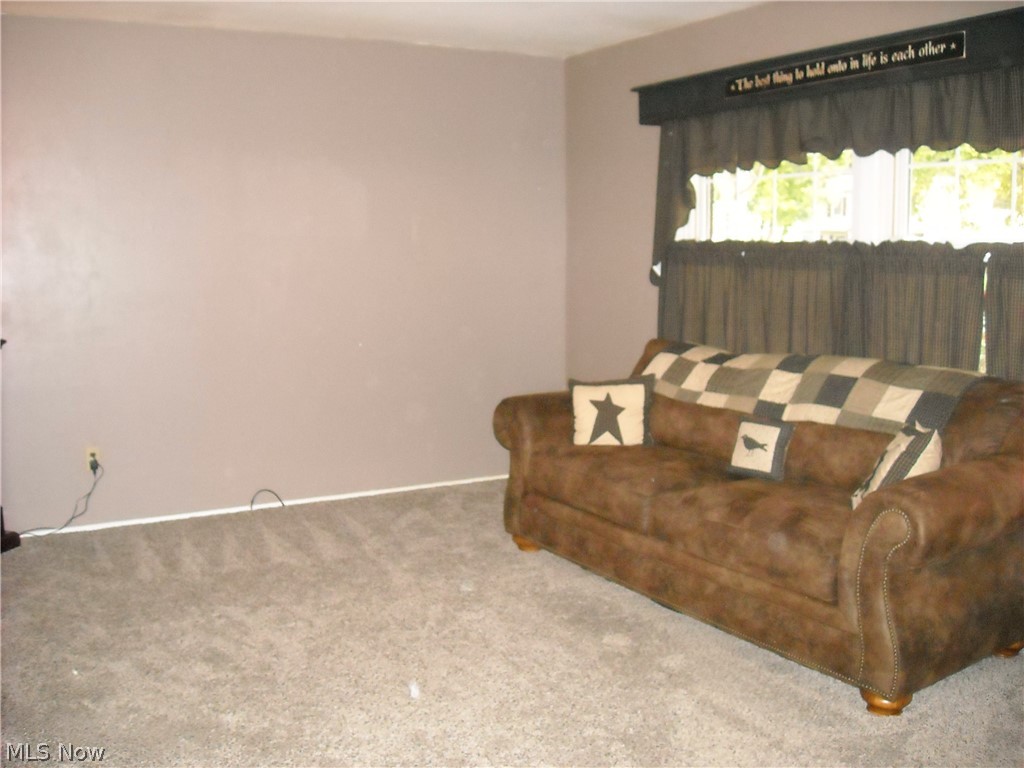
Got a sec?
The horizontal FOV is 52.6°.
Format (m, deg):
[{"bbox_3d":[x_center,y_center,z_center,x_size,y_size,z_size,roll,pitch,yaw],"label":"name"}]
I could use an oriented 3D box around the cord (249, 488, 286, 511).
[{"bbox_3d":[-1.294,0.614,5.495,0.180,0.108,0.040,-4,10,-26],"label":"cord"}]

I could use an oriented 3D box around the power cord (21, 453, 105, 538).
[{"bbox_3d":[-2.177,0.545,5.011,0.400,0.390,0.080,-4,10,-26],"label":"power cord"}]

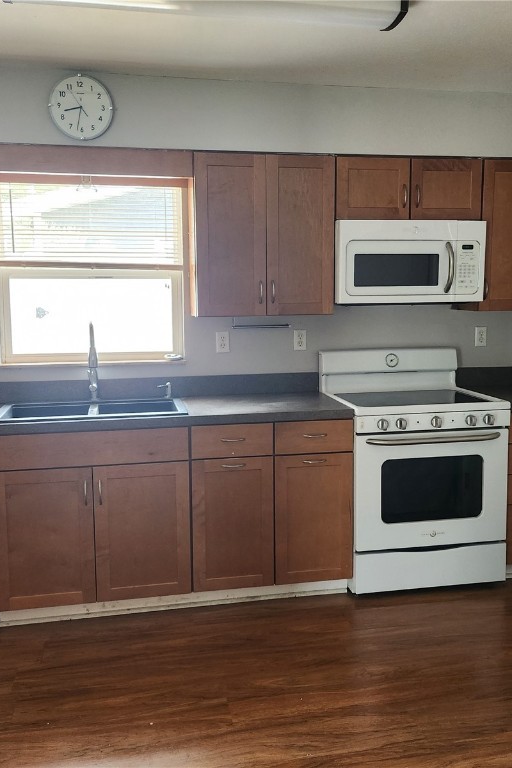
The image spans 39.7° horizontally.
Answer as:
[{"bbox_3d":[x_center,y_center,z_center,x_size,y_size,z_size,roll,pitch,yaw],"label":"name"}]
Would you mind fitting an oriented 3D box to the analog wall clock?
[{"bbox_3d":[-0.777,-1.234,3.162,0.286,0.286,0.042,-2,7,-11],"label":"analog wall clock"}]

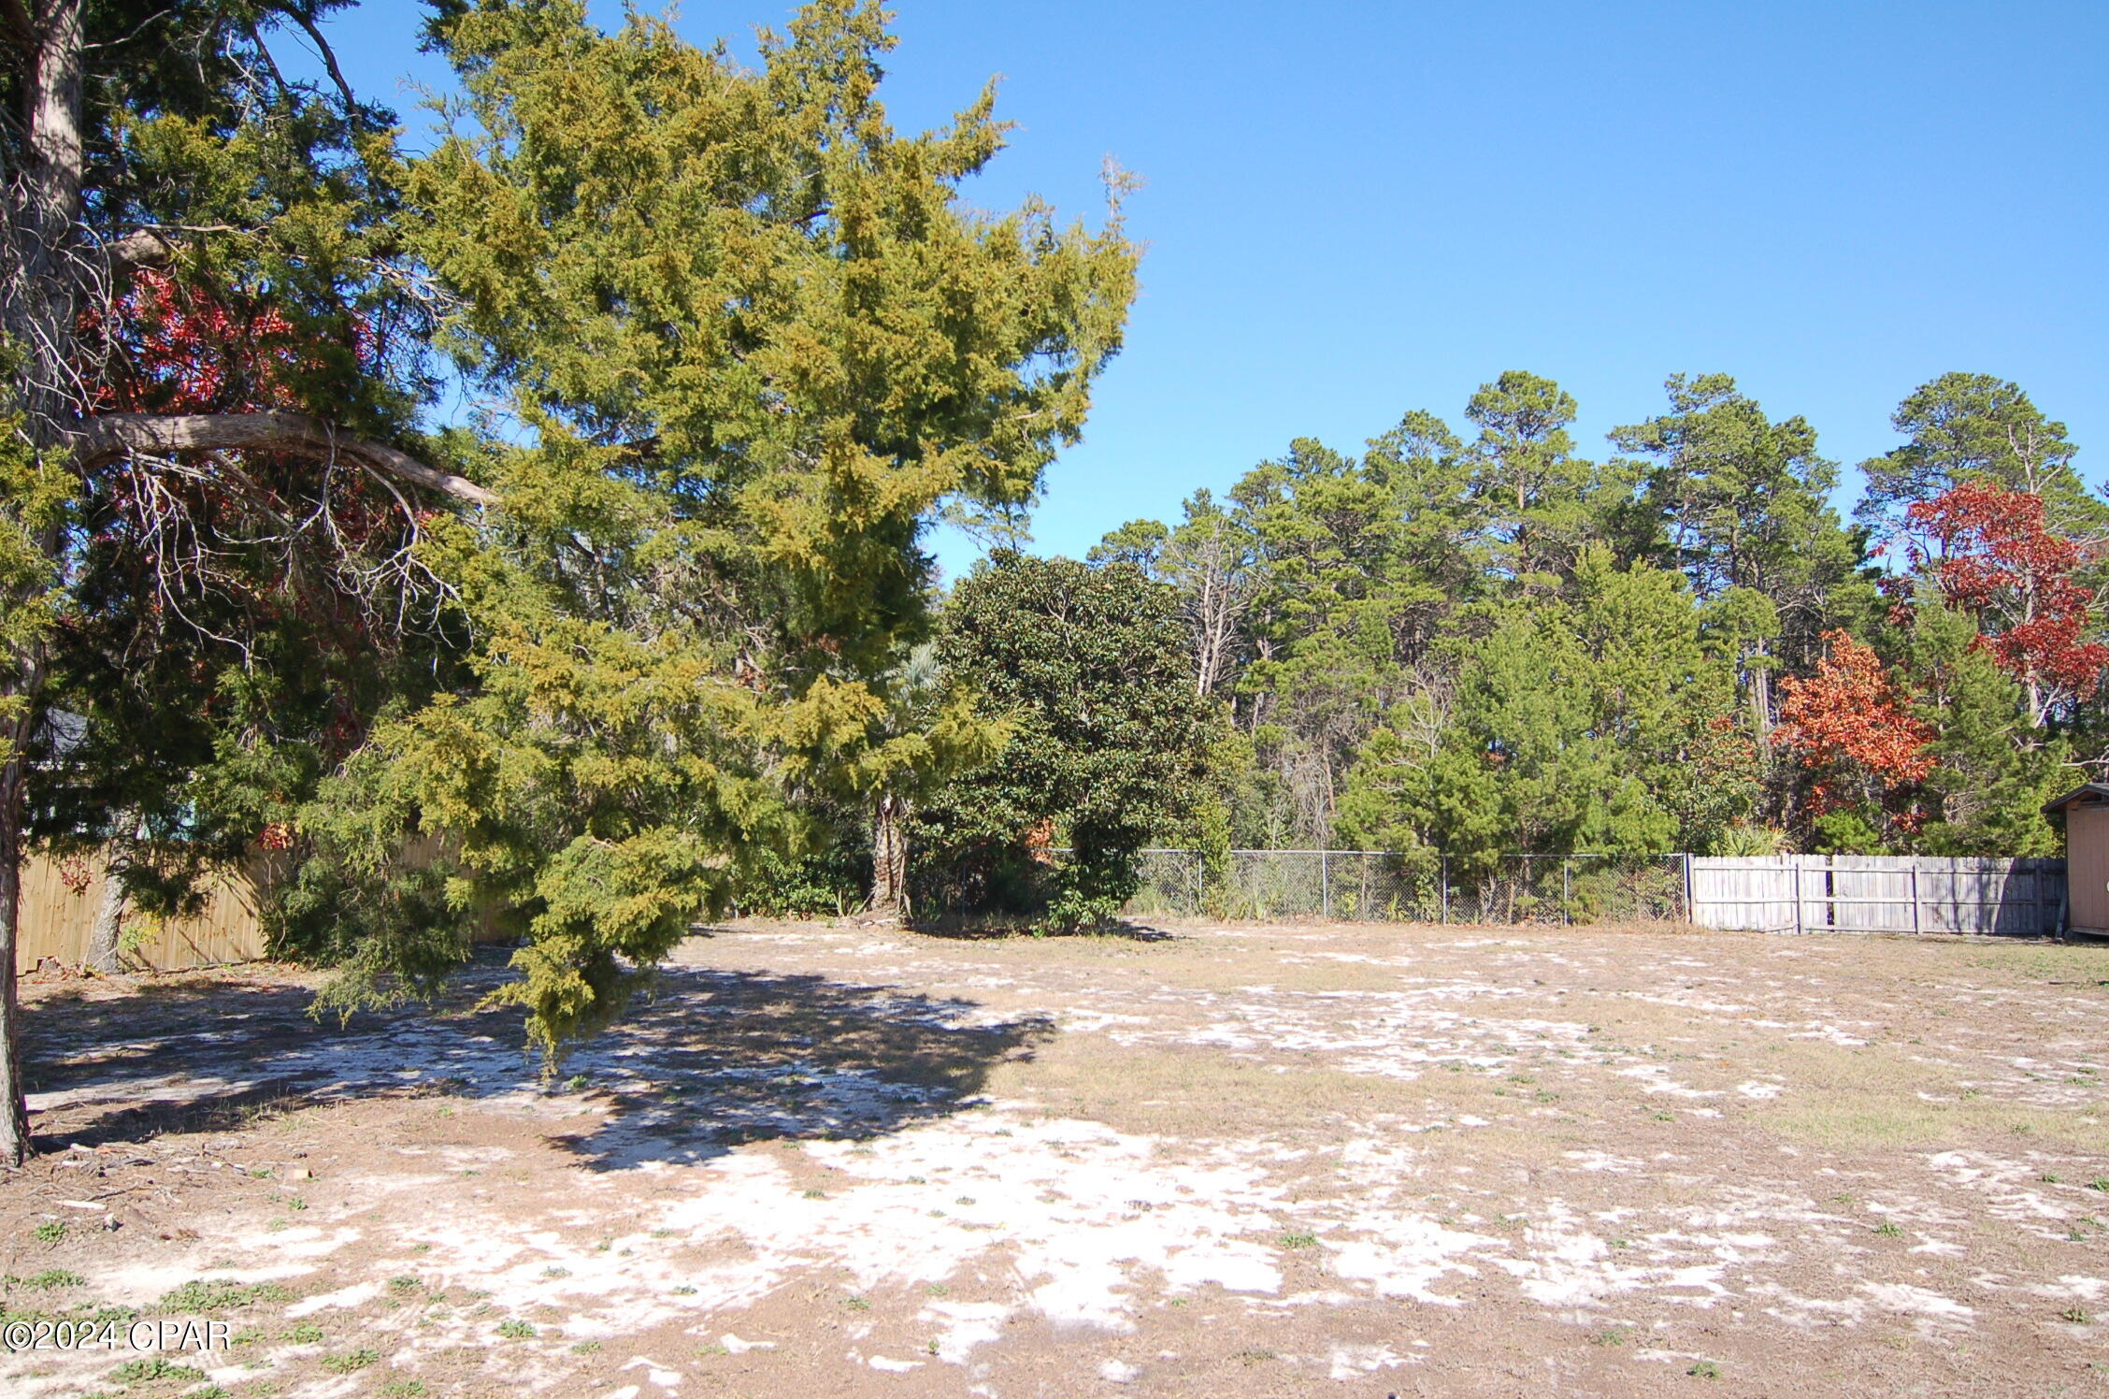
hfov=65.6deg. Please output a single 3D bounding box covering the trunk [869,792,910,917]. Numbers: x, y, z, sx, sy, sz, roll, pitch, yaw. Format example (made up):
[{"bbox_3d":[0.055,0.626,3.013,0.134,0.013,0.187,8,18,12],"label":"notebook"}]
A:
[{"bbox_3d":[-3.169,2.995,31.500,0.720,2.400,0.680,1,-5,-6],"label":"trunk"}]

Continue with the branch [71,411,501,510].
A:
[{"bbox_3d":[-4.002,-1.253,8.500,2.200,0.470,0.320,0,-5,6],"label":"branch"}]

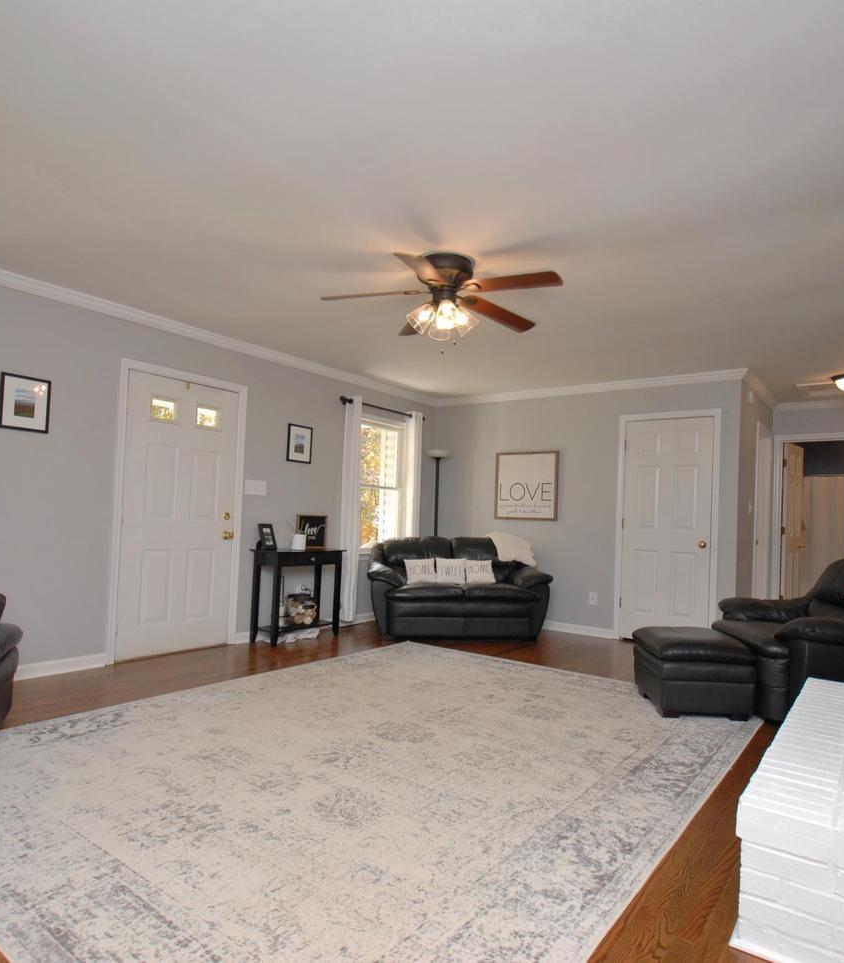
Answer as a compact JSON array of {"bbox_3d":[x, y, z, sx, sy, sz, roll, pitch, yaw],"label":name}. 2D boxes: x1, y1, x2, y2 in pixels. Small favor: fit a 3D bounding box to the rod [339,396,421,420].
[{"bbox_3d":[-0.392,-0.736,6.218,0.090,0.050,1.303,0,-4,38],"label":"rod"}]

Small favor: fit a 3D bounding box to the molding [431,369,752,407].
[{"bbox_3d":[1.455,-0.913,6.071,3.288,0.080,0.070,0,-4,38],"label":"molding"}]

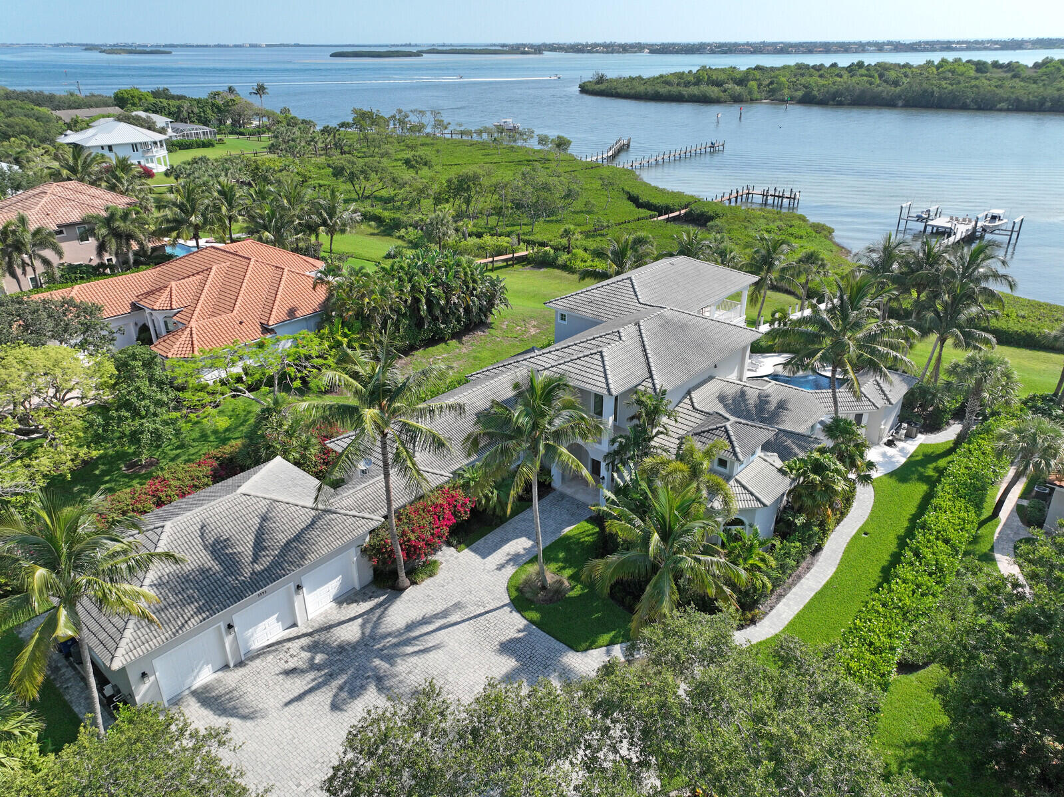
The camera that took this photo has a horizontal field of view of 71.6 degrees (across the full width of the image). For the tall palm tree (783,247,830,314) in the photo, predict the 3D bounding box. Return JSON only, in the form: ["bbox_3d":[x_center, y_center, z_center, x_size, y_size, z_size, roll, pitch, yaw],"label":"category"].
[{"bbox_3d":[26.229,-11.248,70.878,4.750,6.350,4.750,9,27,19],"label":"tall palm tree"}]

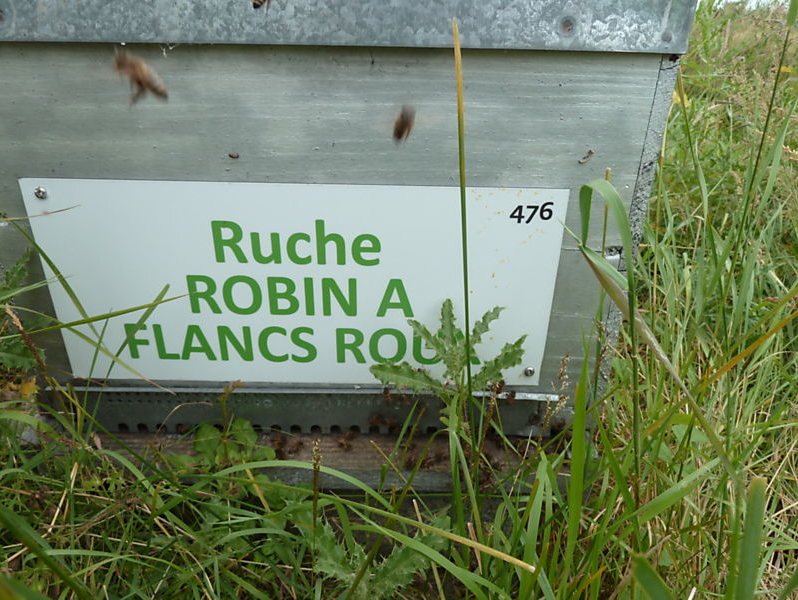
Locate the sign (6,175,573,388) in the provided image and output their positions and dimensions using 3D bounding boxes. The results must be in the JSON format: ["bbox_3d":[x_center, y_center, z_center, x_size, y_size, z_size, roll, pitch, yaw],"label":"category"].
[{"bbox_3d":[-0.066,-0.006,0.396,0.345,0.149,0.004,1,27,-1],"label":"sign"}]

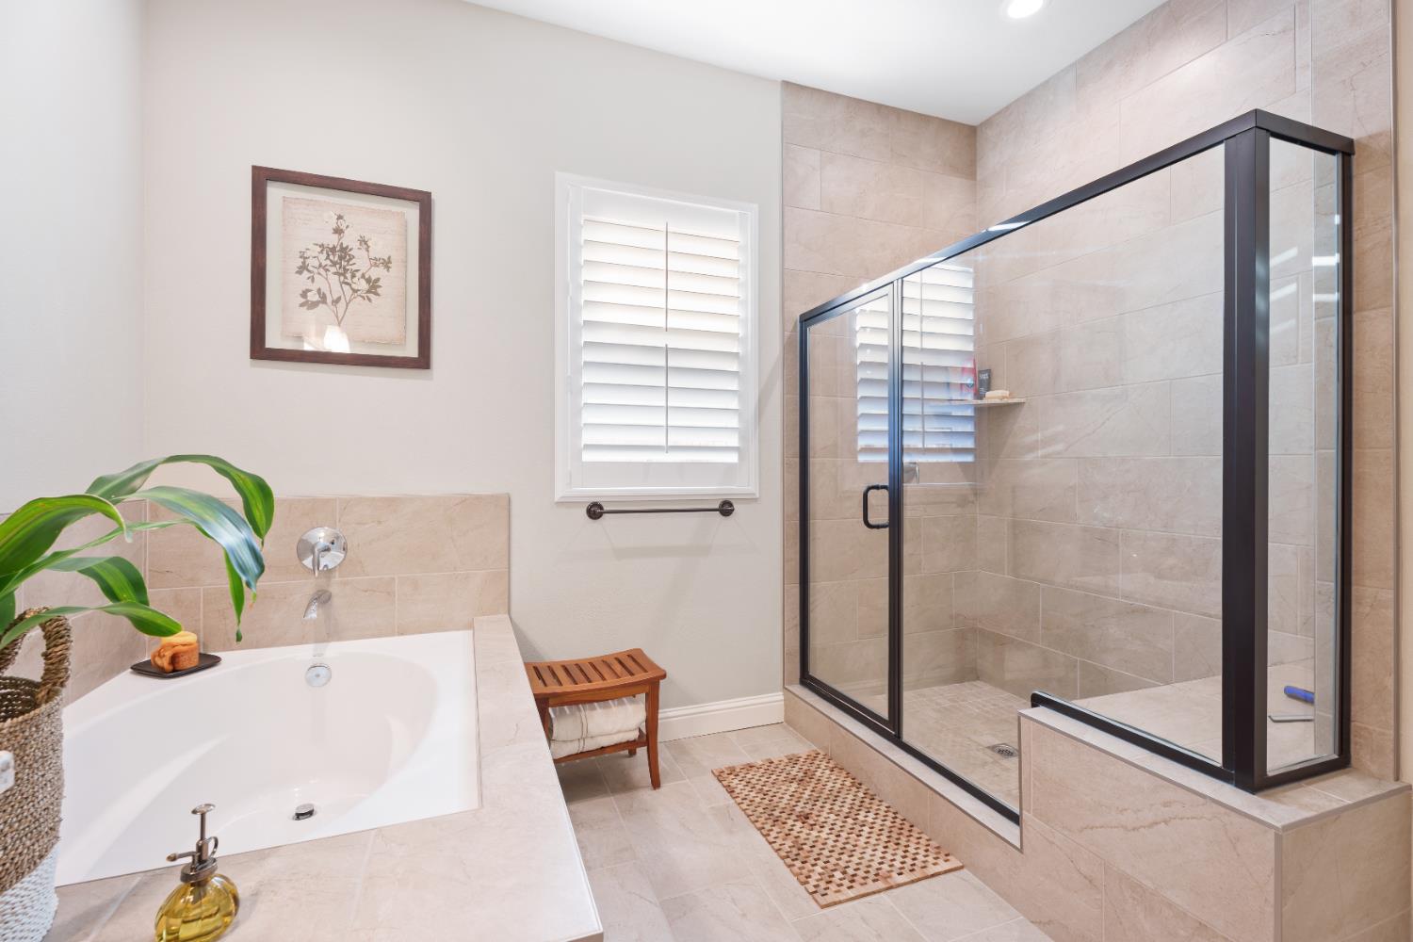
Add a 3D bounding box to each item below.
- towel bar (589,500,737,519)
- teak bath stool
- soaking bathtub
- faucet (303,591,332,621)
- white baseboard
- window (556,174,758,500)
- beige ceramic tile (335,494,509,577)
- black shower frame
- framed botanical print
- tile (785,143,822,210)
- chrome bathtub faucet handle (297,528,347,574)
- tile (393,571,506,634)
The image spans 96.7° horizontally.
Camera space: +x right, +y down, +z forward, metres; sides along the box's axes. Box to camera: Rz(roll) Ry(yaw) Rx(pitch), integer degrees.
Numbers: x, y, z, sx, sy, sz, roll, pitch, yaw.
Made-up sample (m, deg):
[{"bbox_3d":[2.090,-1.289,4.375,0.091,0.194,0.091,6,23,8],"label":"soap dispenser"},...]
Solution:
[{"bbox_3d":[-0.180,0.175,2.766,0.688,0.075,0.082,0,0,-21],"label":"towel bar"},{"bbox_3d":[-0.448,0.984,2.444,0.525,0.450,0.325,0,0,-21],"label":"teak bath stool"},{"bbox_3d":[-1.151,0.895,1.626,1.057,0.520,1.520,0,0,-21],"label":"soaking bathtub"},{"bbox_3d":[-1.386,0.475,2.241,0.052,0.073,0.180,0,0,-21],"label":"faucet"},{"bbox_3d":[-0.215,1.138,2.792,1.250,0.137,0.016,0,0,-21],"label":"white baseboard"},{"bbox_3d":[-0.196,-0.559,2.786,0.929,1.373,0.060,0,0,-21],"label":"window"},{"bbox_3d":[-1.092,0.248,2.453,0.612,0.308,0.012,0,0,-21],"label":"beige ceramic tile"},{"bbox_3d":[0.953,0.142,2.224,0.360,1.779,1.880,0,0,-21],"label":"black shower frame"},{"bbox_3d":[-1.345,-0.738,2.342,0.585,0.683,0.030,0,0,-21],"label":"framed botanical print"},{"bbox_3d":[0.462,-1.411,3.040,0.201,0.300,0.011,0,0,-21],"label":"tile"},{"bbox_3d":[-1.400,0.293,2.277,0.163,0.171,0.090,0,0,-21],"label":"chrome bathtub faucet handle"},{"bbox_3d":[-0.998,0.521,2.490,0.411,0.229,0.012,0,0,-21],"label":"tile"}]

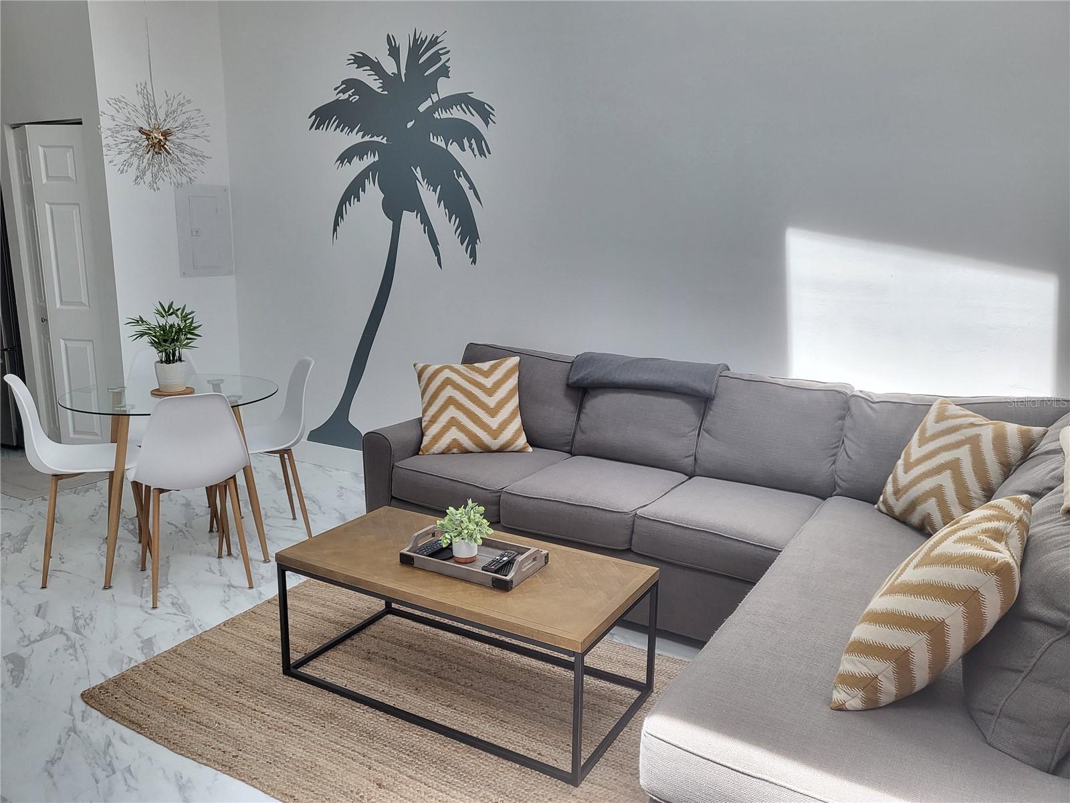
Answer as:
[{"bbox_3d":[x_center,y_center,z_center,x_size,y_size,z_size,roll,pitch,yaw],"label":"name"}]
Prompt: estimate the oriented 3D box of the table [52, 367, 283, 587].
[{"bbox_3d":[-1.631,0.325,3.678,0.905,0.748,0.905,7,13,29],"label":"table"}]

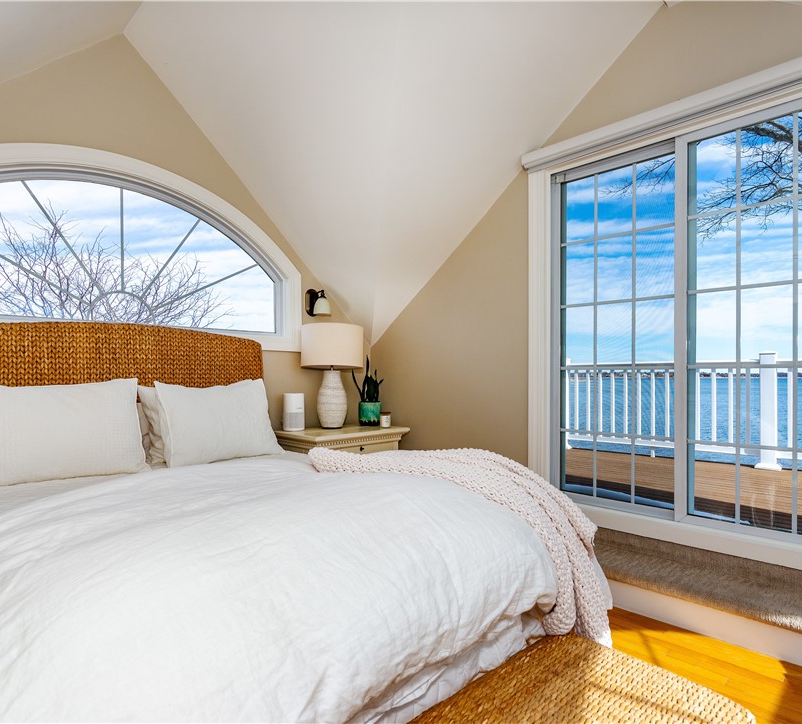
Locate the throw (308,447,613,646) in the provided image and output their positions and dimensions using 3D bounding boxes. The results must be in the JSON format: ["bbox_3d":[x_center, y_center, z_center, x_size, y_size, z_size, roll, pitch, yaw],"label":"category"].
[{"bbox_3d":[0.126,0.659,1.933,1.128,0.614,0.644,-2,-2,45],"label":"throw"}]

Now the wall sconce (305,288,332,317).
[{"bbox_3d":[-0.579,-0.428,3.643,0.201,0.186,0.131,-2,-2,45],"label":"wall sconce"}]

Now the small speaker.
[{"bbox_3d":[-0.708,0.333,3.411,0.143,0.246,0.143,0,-2,0],"label":"small speaker"}]

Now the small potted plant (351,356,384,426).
[{"bbox_3d":[-0.229,0.210,3.779,0.222,0.509,0.232,0,-2,0],"label":"small potted plant"}]

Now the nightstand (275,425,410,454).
[{"bbox_3d":[-0.390,0.799,3.352,0.503,0.691,0.806,-2,-2,45],"label":"nightstand"}]

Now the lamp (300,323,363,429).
[{"bbox_3d":[-0.478,0.097,3.578,0.428,0.726,0.428,0,-2,0],"label":"lamp"}]

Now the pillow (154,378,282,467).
[{"bbox_3d":[-0.974,0.308,2.753,0.655,0.453,0.161,1,-26,-45],"label":"pillow"}]

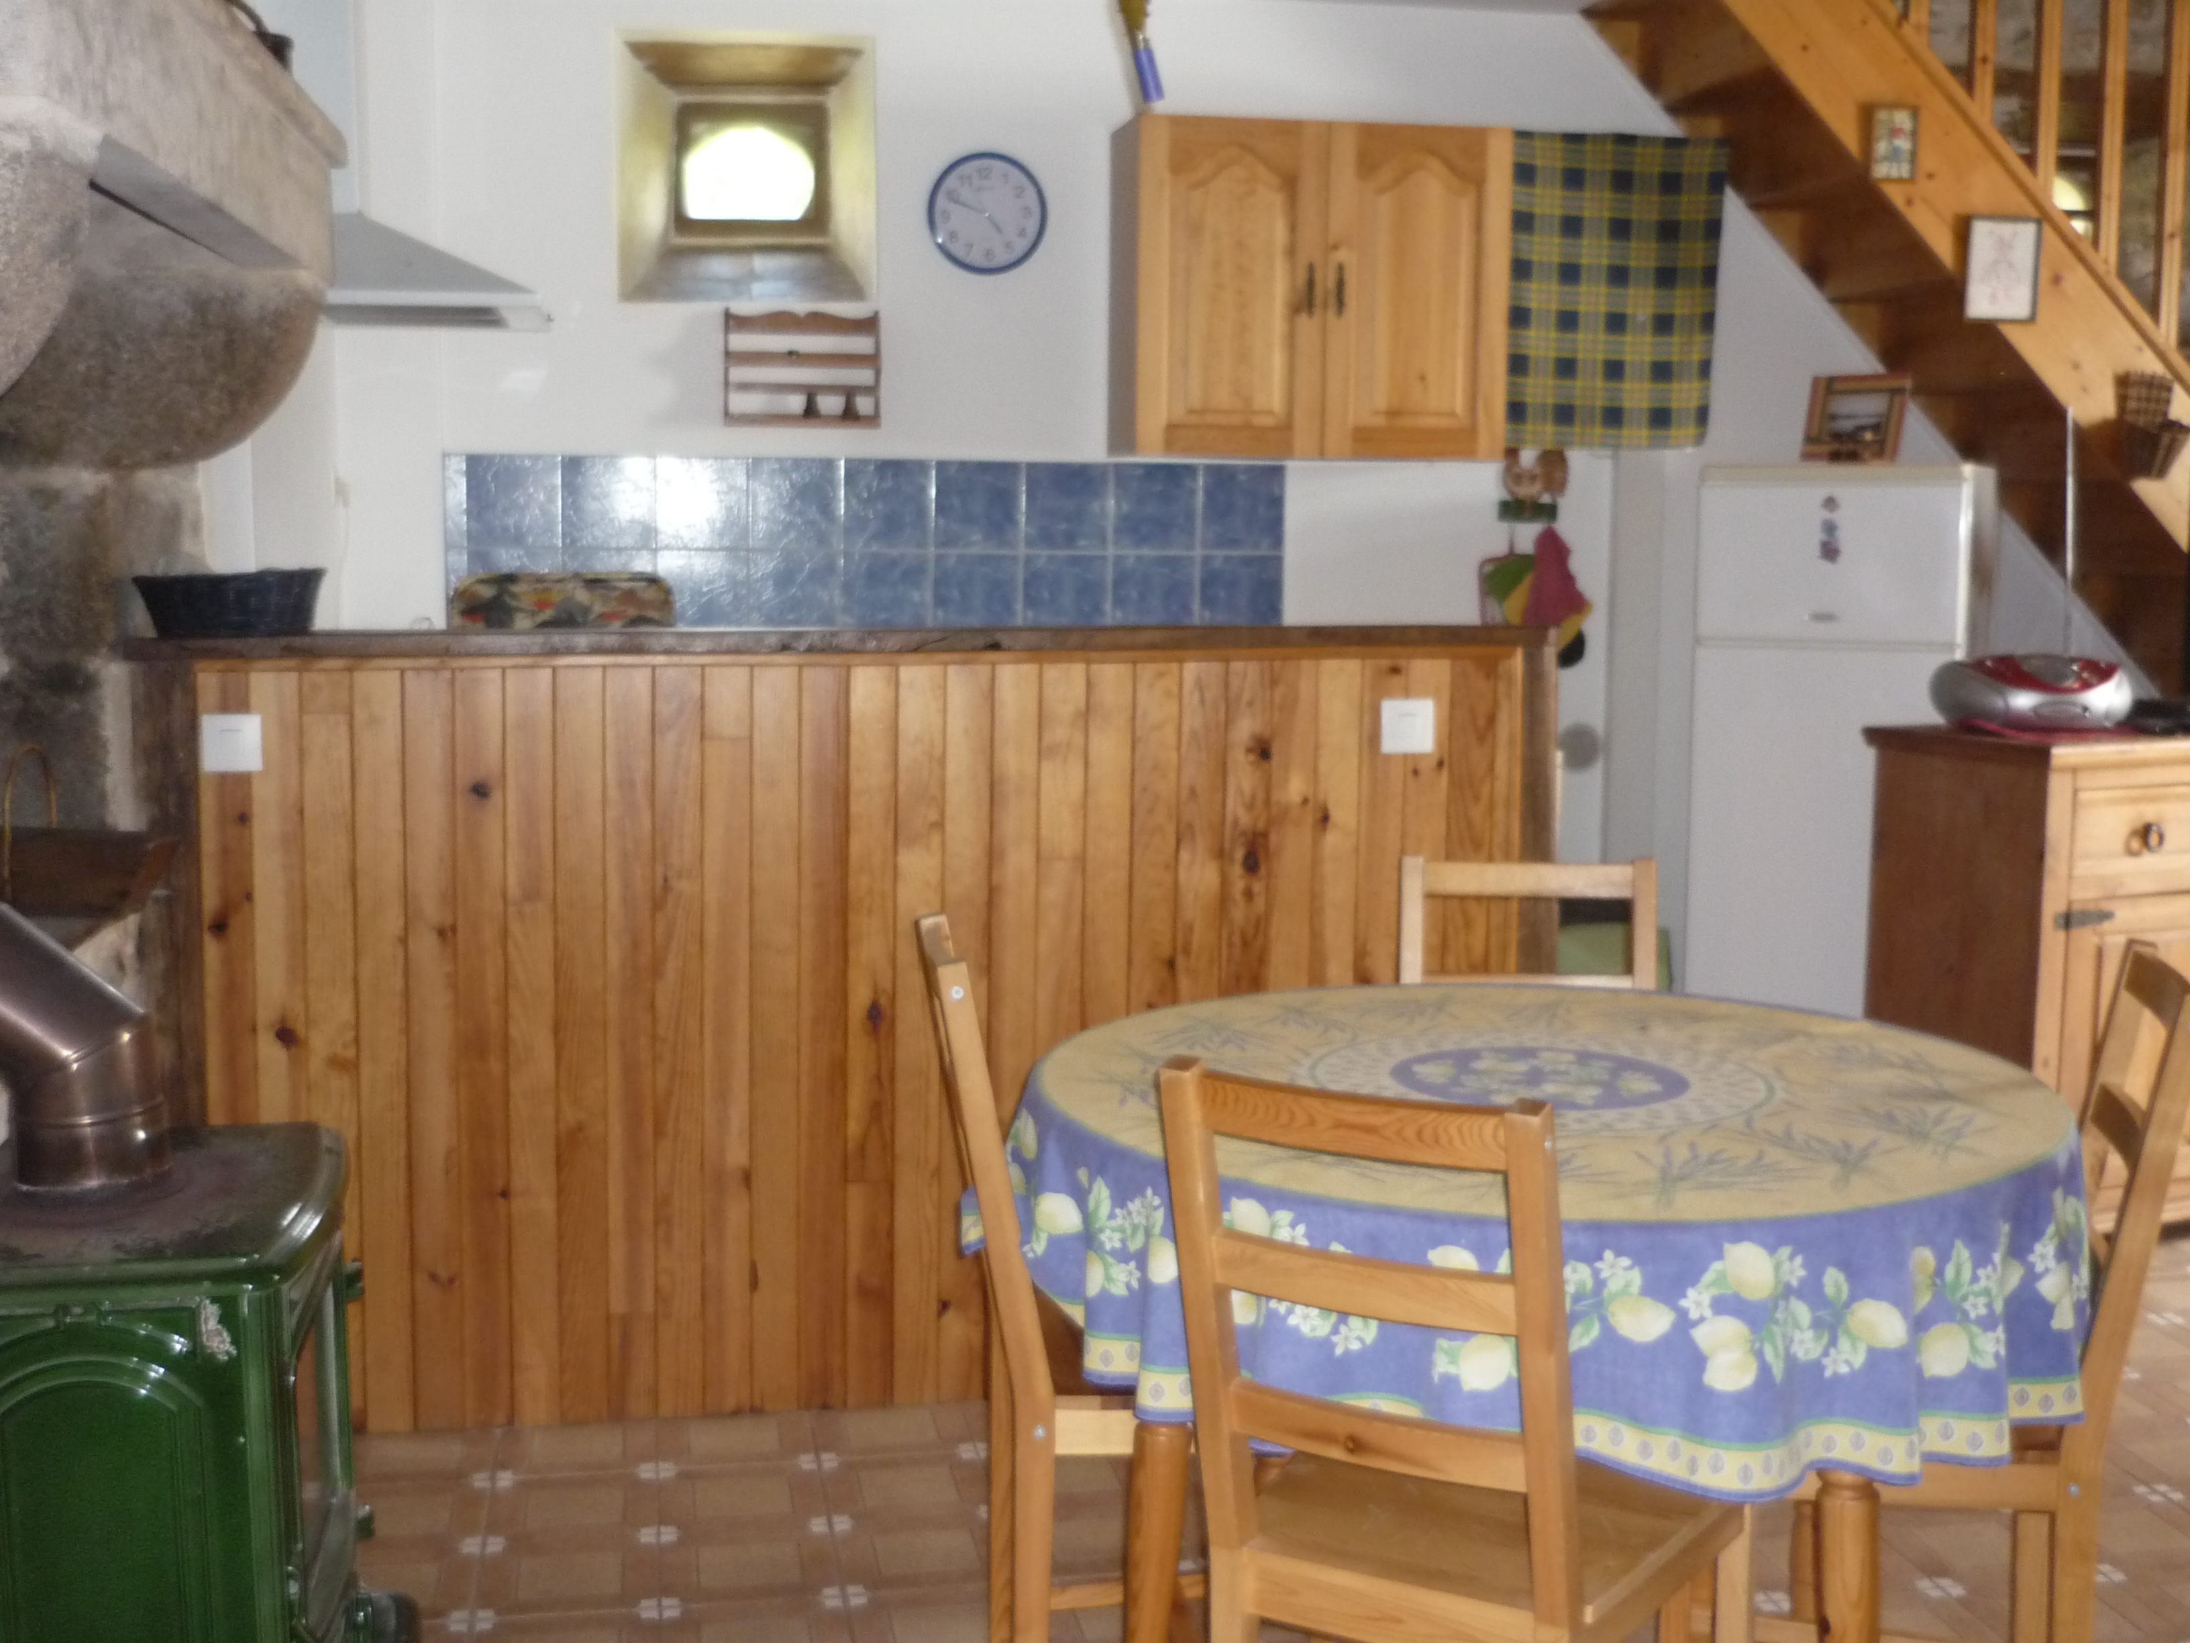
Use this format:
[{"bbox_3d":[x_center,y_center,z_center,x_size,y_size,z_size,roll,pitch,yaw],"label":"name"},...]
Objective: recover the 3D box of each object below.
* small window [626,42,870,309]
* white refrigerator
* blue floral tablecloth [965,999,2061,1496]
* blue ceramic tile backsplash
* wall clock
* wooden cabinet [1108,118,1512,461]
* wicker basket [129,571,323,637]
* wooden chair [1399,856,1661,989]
[{"bbox_3d":[-0.763,-1.395,5.227,0.545,0.555,0.280,-1,6,-11],"label":"small window"},{"bbox_3d":[1.645,-0.010,5.354,0.540,1.510,0.570,3,7,24],"label":"white refrigerator"},{"bbox_3d":[0.475,0.402,2.629,1.180,0.255,1.170,0,6,0],"label":"blue floral tablecloth"},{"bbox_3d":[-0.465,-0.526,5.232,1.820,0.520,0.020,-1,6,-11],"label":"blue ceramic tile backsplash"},{"bbox_3d":[-0.232,-1.309,5.174,0.258,0.260,0.040,-1,6,-11],"label":"wall clock"},{"bbox_3d":[0.456,-1.131,5.201,0.810,0.700,0.290,-1,6,-11],"label":"wooden cabinet"},{"bbox_3d":[-1.283,-0.323,3.563,0.265,0.100,0.200,-1,6,-10],"label":"wicker basket"},{"bbox_3d":[0.623,0.519,3.303,0.400,0.890,0.460,0,6,0],"label":"wooden chair"}]

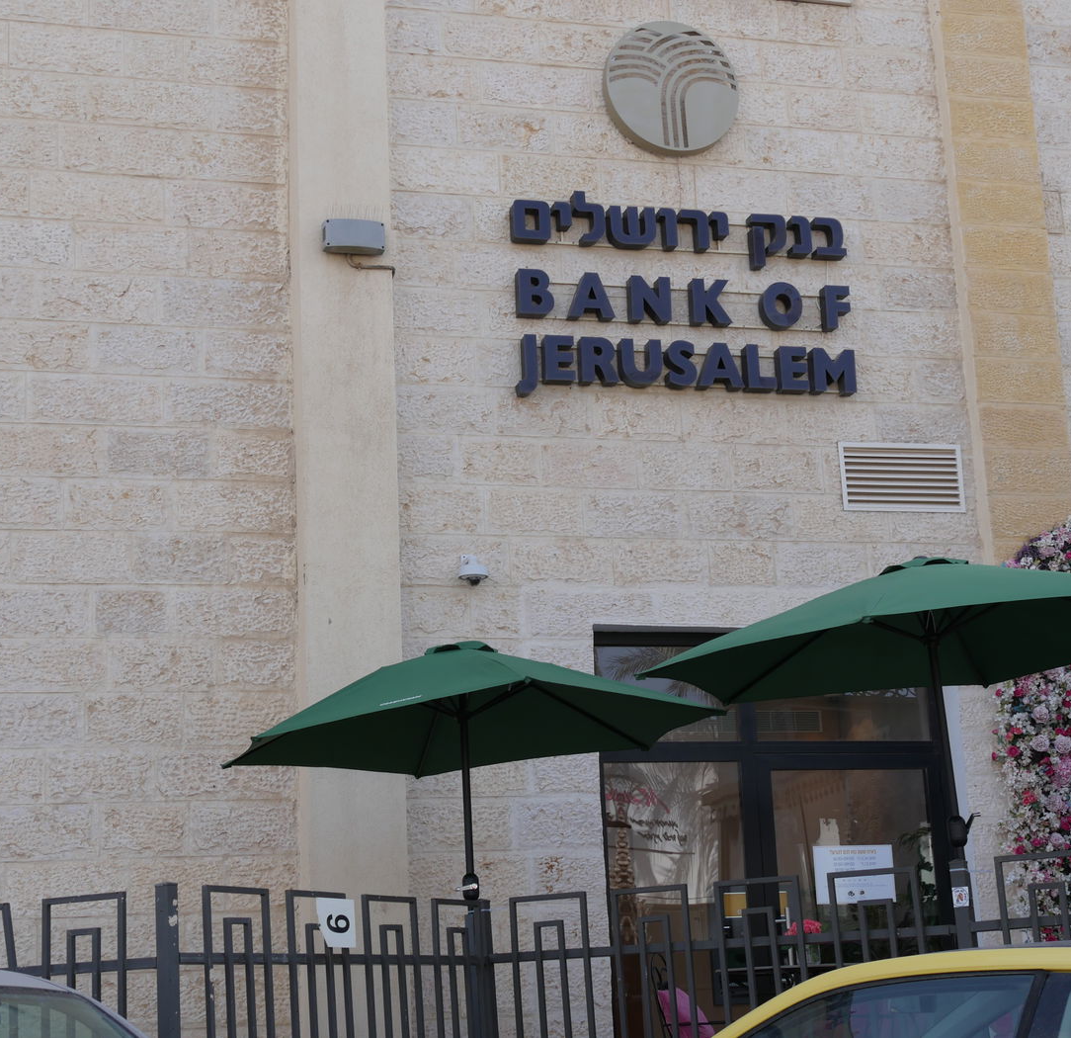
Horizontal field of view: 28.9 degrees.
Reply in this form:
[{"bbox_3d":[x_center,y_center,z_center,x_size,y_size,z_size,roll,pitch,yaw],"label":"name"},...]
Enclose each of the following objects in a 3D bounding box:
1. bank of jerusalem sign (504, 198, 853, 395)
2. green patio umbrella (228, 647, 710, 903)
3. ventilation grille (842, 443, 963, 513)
[{"bbox_3d":[0.946,-1.371,13.142,2.236,1.334,0.140,1,-13,-16],"label":"bank of jerusalem sign"},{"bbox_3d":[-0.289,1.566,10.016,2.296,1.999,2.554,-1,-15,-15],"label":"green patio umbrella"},{"bbox_3d":[2.356,-0.261,13.352,0.855,0.445,0.060,1,-13,-16],"label":"ventilation grille"}]

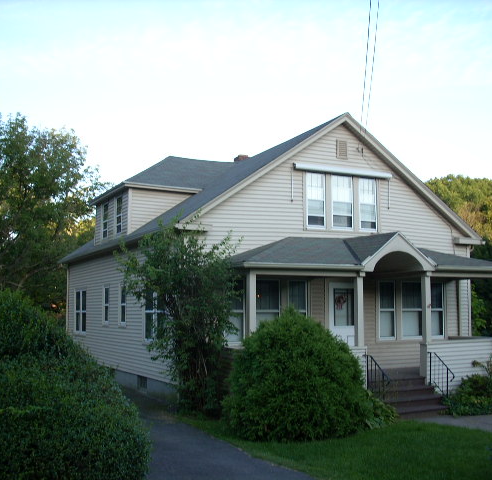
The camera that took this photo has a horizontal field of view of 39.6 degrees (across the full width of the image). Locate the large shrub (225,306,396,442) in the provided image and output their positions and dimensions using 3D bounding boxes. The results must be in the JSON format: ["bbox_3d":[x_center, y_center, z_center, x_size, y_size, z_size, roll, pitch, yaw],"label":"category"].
[{"bbox_3d":[1.047,2.391,12.723,2.850,2.224,2.600,0,-6,0],"label":"large shrub"}]

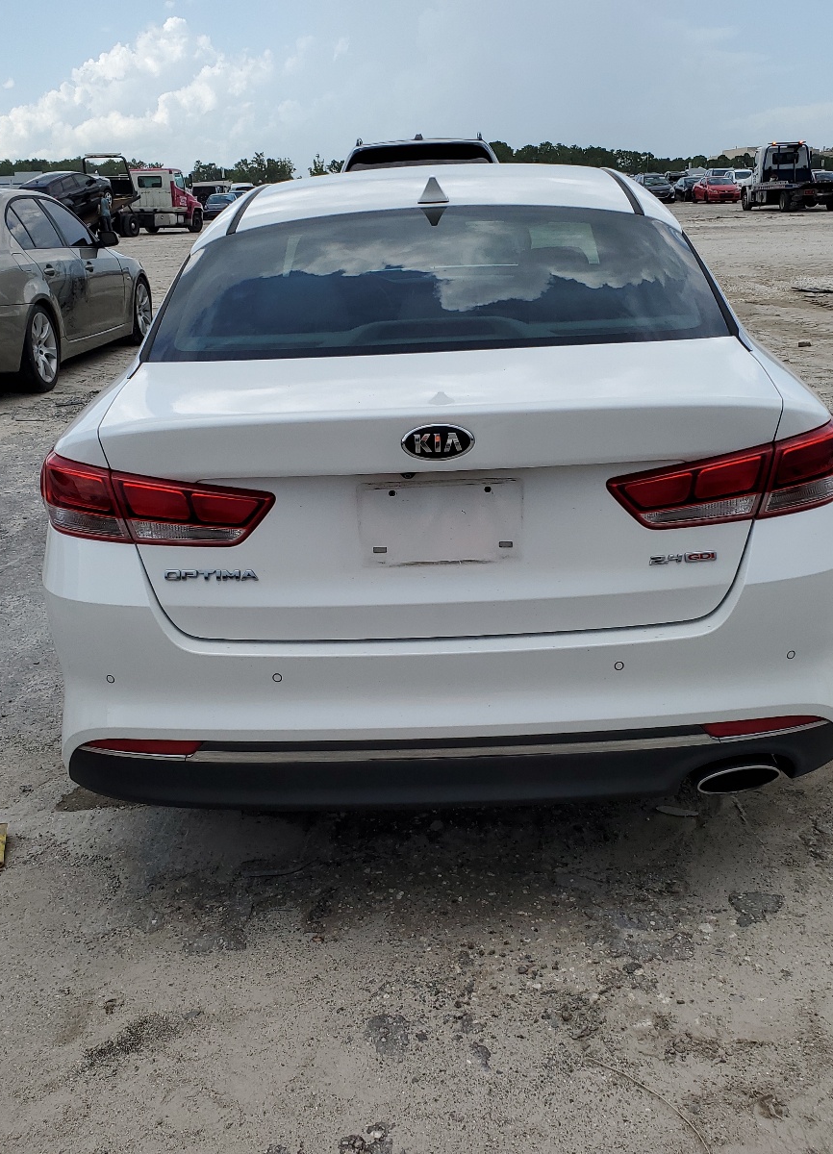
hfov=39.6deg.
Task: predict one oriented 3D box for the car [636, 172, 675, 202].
[{"bbox_3d":[13.464,-21.996,65.433,1.840,1.580,4.700,-1,19,2],"label":"car"}]

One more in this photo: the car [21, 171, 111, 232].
[{"bbox_3d":[-14.536,-16.124,48.601,1.820,1.450,4.700,6,30,23],"label":"car"}]

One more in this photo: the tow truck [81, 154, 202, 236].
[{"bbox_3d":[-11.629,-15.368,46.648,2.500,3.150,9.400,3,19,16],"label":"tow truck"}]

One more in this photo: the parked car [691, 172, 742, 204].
[{"bbox_3d":[16.925,-21.842,65.127,1.750,1.410,4.450,-2,19,0],"label":"parked car"}]

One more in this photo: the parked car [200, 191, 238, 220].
[{"bbox_3d":[-11.114,-21.205,66.364,1.800,1.460,4.600,-2,19,2],"label":"parked car"}]

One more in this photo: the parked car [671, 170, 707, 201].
[{"bbox_3d":[16.956,-23.652,70.332,1.820,1.440,4.750,-1,19,3],"label":"parked car"}]

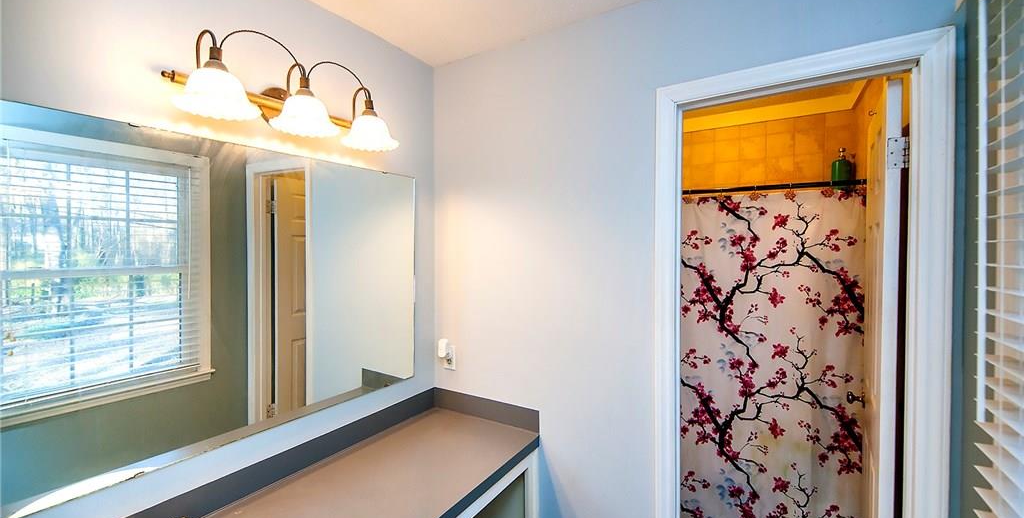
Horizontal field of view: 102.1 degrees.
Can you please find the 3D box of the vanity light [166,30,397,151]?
[{"bbox_3d":[-0.661,-0.507,1.288,0.250,0.240,0.670,0,1,32],"label":"vanity light"}]

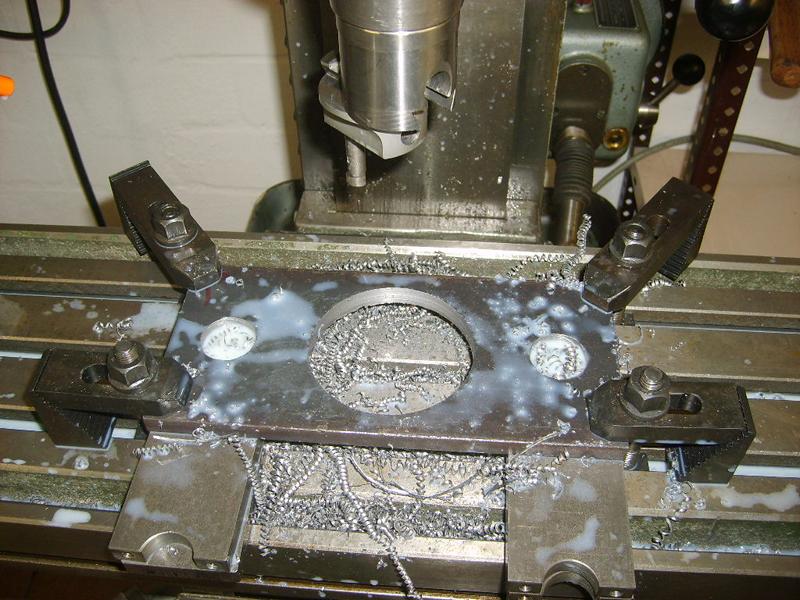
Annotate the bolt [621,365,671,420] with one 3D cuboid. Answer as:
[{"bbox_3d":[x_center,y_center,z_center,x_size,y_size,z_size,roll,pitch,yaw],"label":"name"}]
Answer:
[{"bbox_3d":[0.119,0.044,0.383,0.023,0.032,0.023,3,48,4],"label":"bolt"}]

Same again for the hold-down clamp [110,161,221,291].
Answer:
[{"bbox_3d":[-0.139,-0.033,0.501,0.027,0.069,0.086,-31,54,-24],"label":"hold-down clamp"}]

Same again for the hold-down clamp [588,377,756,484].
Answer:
[{"bbox_3d":[0.134,0.066,0.415,0.079,0.056,0.027,3,48,4],"label":"hold-down clamp"}]

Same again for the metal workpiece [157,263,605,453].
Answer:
[{"bbox_3d":[-0.005,0.030,0.448,0.247,0.013,0.111,3,48,4],"label":"metal workpiece"}]

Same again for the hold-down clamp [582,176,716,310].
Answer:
[{"bbox_3d":[0.143,-0.021,0.481,0.027,0.069,0.093,36,58,29],"label":"hold-down clamp"}]

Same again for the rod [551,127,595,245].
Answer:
[{"bbox_3d":[0.124,-0.077,0.591,0.028,0.116,0.028,-1,48,8],"label":"rod"}]

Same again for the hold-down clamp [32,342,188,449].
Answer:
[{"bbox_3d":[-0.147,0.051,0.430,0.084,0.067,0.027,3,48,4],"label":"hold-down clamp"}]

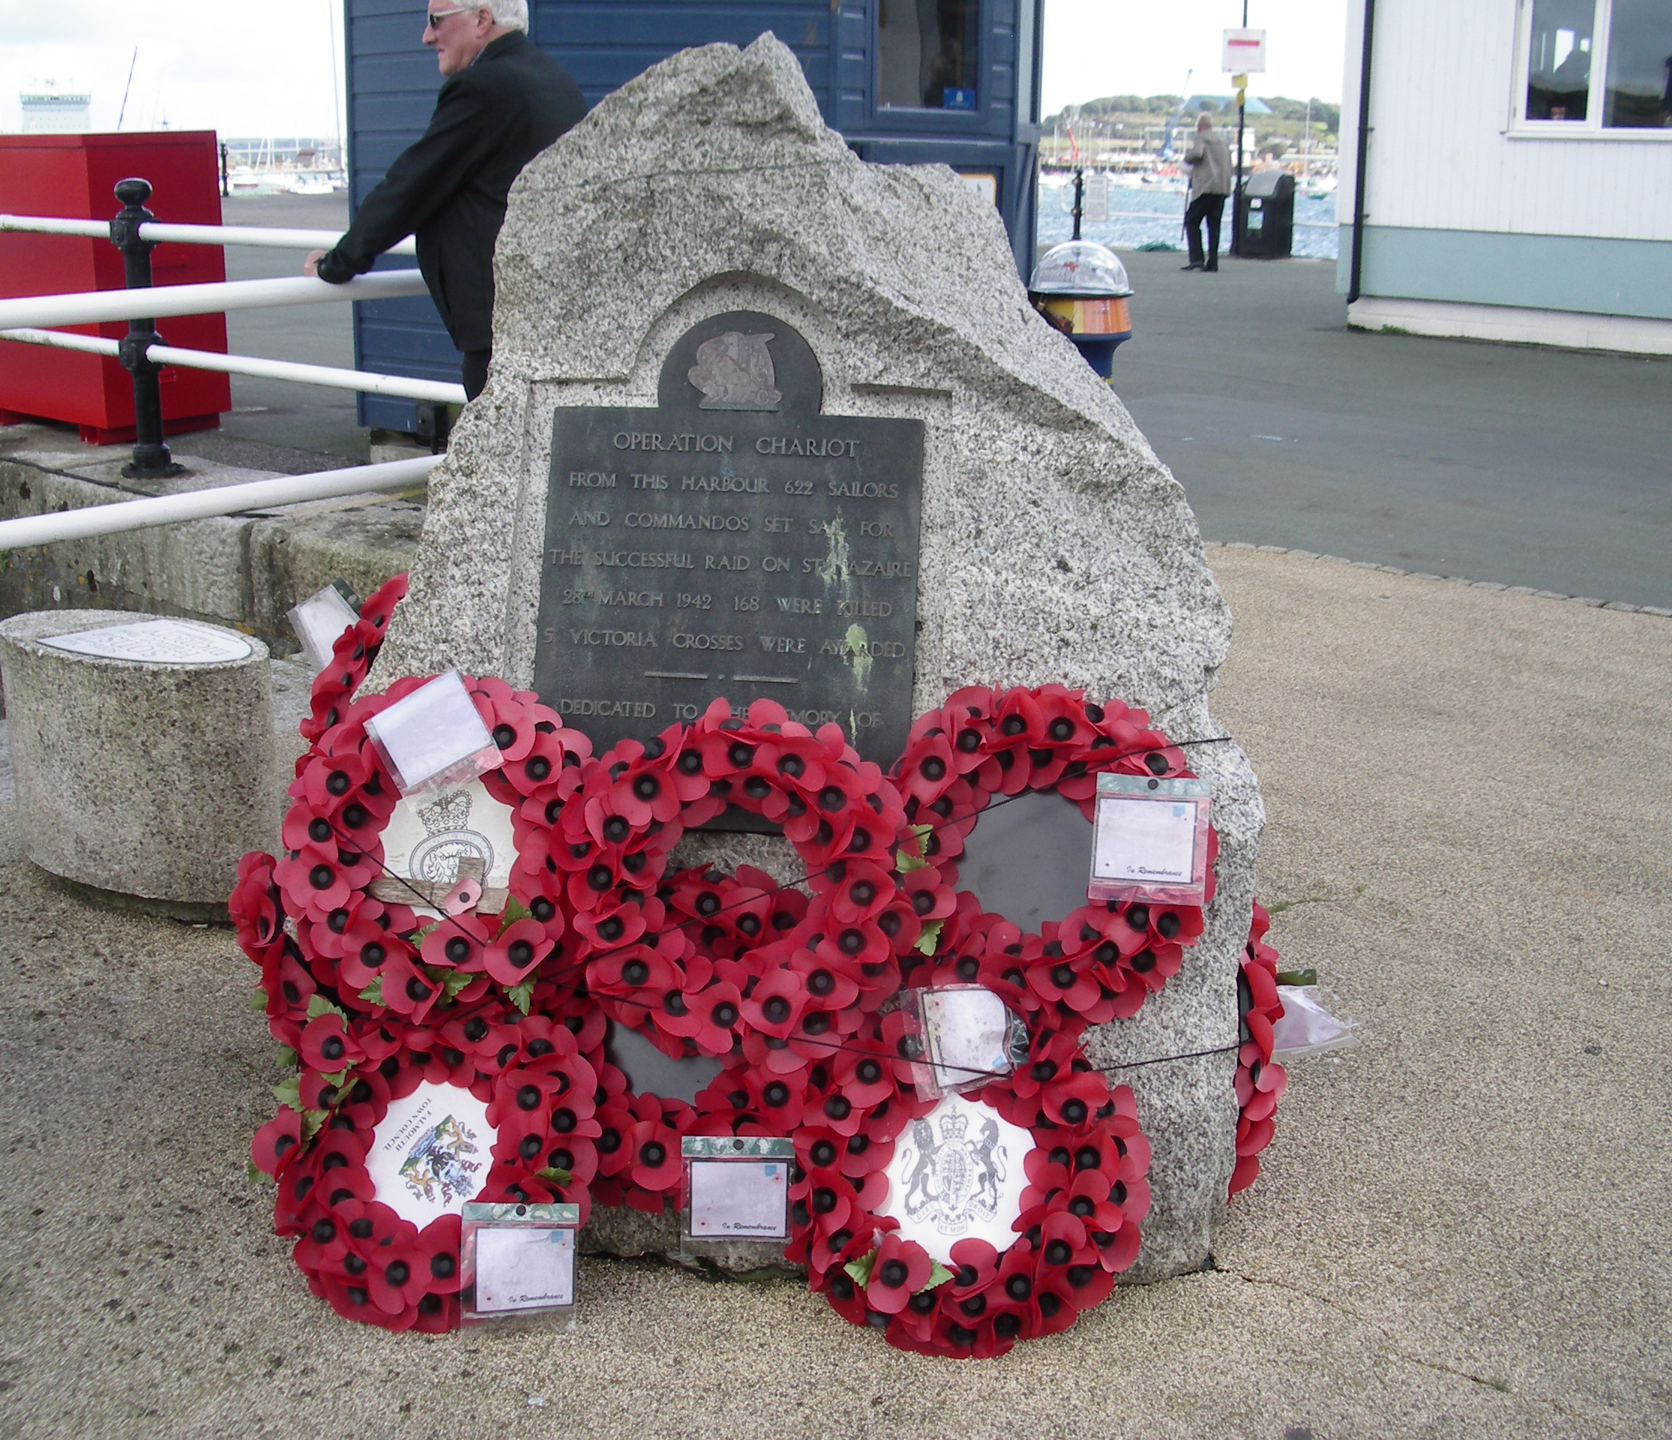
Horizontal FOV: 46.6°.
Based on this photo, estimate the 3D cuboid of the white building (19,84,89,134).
[{"bbox_3d":[-261.667,-202.654,650.000,23.000,20.000,18.000,-6,18,-20],"label":"white building"}]

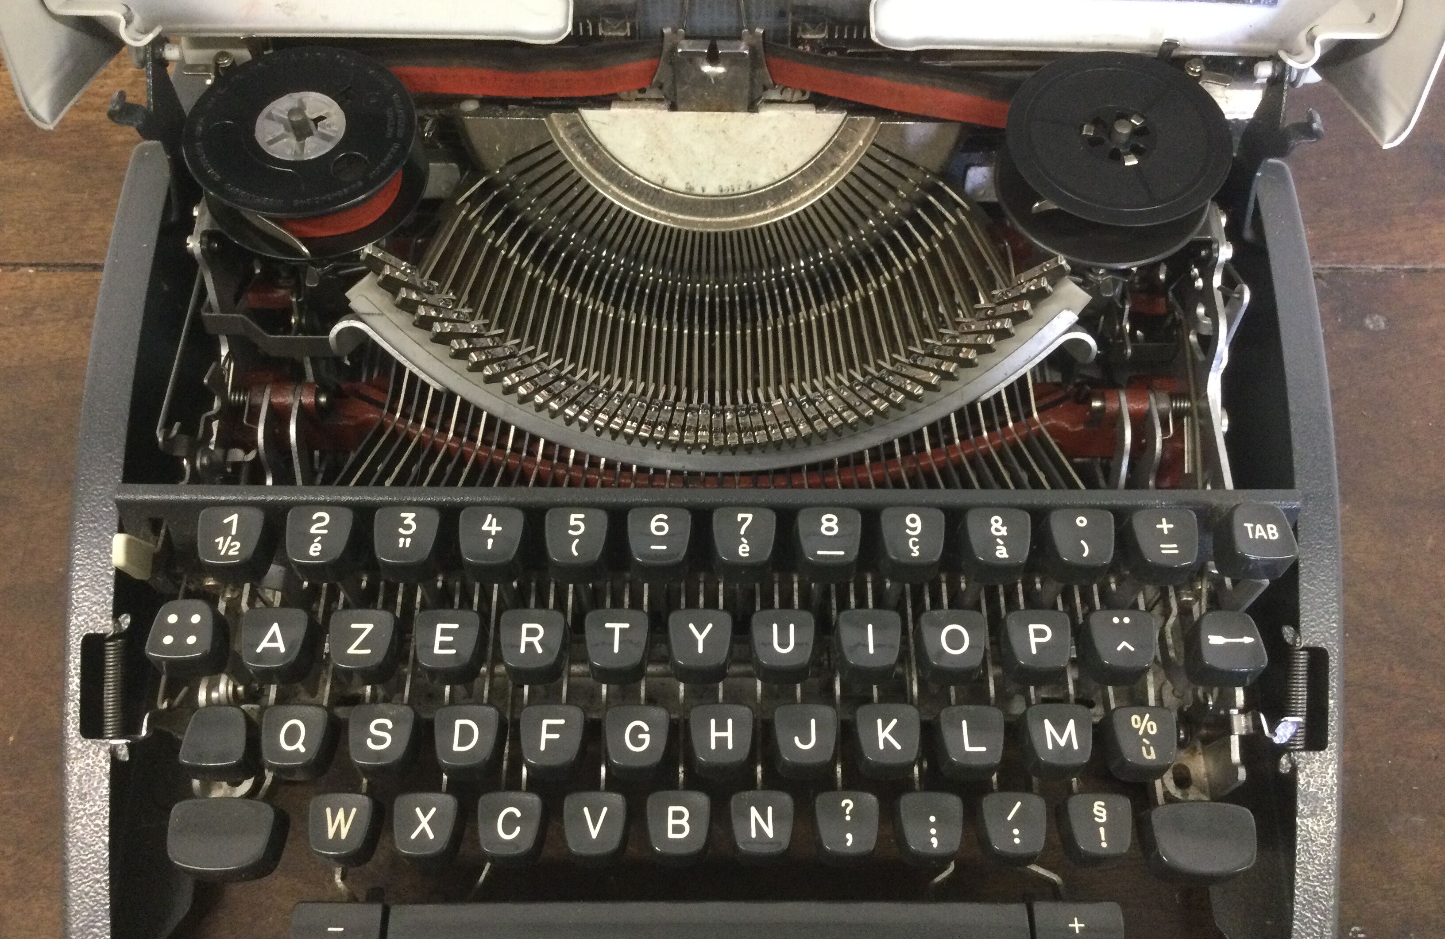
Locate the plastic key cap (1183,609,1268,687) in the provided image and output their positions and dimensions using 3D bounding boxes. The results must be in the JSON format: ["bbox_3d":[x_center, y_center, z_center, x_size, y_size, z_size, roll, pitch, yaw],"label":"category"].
[{"bbox_3d":[0.118,0.042,0.301,0.015,0.010,0.015,1,62,-2],"label":"plastic key cap"}]

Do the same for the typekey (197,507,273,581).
[{"bbox_3d":[-0.111,0.017,0.294,0.015,0.009,0.014,0,61,0],"label":"typekey"}]

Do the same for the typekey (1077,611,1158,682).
[{"bbox_3d":[0.092,0.041,0.300,0.015,0.010,0.015,1,62,-2],"label":"typekey"}]

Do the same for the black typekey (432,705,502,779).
[{"bbox_3d":[-0.058,0.062,0.294,0.015,0.009,0.015,0,62,-1],"label":"black typekey"}]

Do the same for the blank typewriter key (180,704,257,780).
[{"bbox_3d":[-0.114,0.062,0.293,0.015,0.009,0.015,0,62,-1],"label":"blank typewriter key"}]

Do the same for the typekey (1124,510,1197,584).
[{"bbox_3d":[0.099,0.018,0.293,0.014,0.011,0.014,0,62,0],"label":"typekey"}]

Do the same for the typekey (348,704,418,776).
[{"bbox_3d":[-0.078,0.062,0.295,0.015,0.009,0.014,0,61,0],"label":"typekey"}]

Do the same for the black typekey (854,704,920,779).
[{"bbox_3d":[0.038,0.063,0.298,0.015,0.010,0.015,1,62,-2],"label":"black typekey"}]

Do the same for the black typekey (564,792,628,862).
[{"bbox_3d":[-0.029,0.082,0.296,0.015,0.009,0.015,0,62,-1],"label":"black typekey"}]

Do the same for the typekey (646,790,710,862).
[{"bbox_3d":[-0.010,0.082,0.295,0.014,0.010,0.014,0,62,-1],"label":"typekey"}]

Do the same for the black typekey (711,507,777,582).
[{"bbox_3d":[0.005,0.017,0.295,0.015,0.009,0.015,0,62,-1],"label":"black typekey"}]

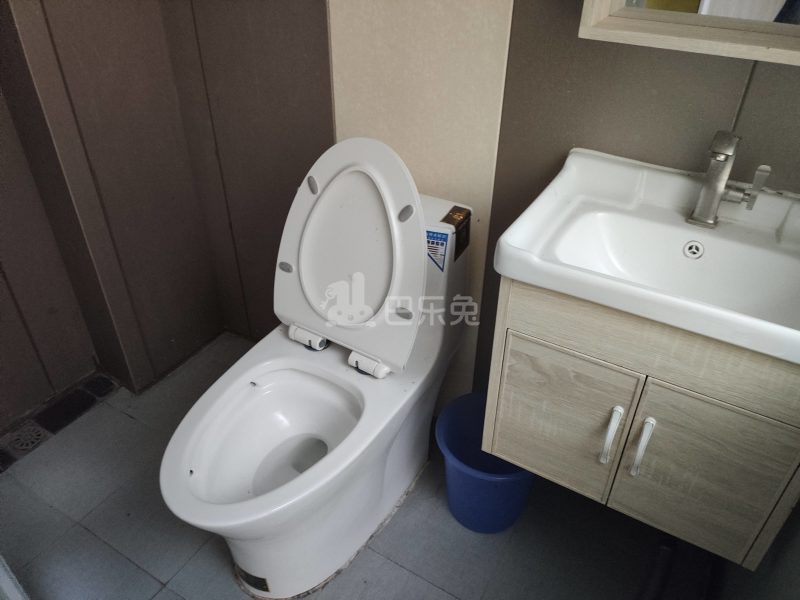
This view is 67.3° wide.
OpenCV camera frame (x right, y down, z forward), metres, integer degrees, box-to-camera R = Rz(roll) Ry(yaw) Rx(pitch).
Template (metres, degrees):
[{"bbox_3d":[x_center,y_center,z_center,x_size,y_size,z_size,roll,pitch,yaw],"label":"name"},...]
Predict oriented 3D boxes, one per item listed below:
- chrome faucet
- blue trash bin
[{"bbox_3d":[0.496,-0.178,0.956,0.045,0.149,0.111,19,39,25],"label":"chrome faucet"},{"bbox_3d":[0.212,0.398,1.431,0.266,0.238,0.266,0,35,0],"label":"blue trash bin"}]

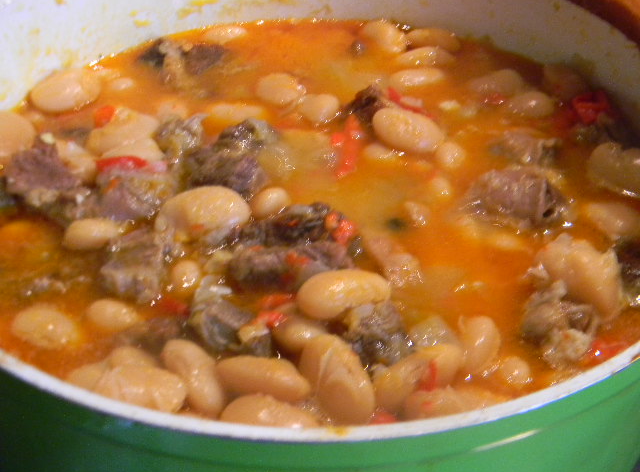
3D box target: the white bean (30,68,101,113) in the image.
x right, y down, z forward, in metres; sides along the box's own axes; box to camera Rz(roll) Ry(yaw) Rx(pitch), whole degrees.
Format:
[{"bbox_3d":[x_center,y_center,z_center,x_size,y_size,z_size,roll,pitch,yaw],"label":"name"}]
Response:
[{"bbox_3d":[-0.097,-0.056,0.397,0.028,0.014,0.016,-22,44,-25],"label":"white bean"}]

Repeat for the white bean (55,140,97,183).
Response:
[{"bbox_3d":[-0.078,-0.024,0.331,0.012,0.010,0.019,-26,45,-29],"label":"white bean"}]

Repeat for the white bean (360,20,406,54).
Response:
[{"bbox_3d":[0.024,-0.077,0.402,0.015,0.012,0.024,-22,43,-25],"label":"white bean"}]

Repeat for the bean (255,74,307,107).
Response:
[{"bbox_3d":[-0.016,-0.056,0.399,0.020,0.012,0.015,10,40,11],"label":"bean"}]

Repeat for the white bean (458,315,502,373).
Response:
[{"bbox_3d":[0.041,0.028,0.268,0.011,0.009,0.019,12,40,15],"label":"white bean"}]

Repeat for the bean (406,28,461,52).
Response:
[{"bbox_3d":[0.047,-0.081,0.428,0.023,0.011,0.014,12,41,14],"label":"bean"}]

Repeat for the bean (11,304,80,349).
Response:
[{"bbox_3d":[-0.071,0.024,0.270,0.020,0.011,0.013,13,41,16],"label":"bean"}]

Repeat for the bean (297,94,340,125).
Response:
[{"bbox_3d":[-0.001,-0.043,0.350,0.016,0.010,0.011,-11,40,-13],"label":"bean"}]

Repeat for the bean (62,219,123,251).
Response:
[{"bbox_3d":[-0.072,-0.001,0.328,0.021,0.011,0.013,-8,40,-10],"label":"bean"}]

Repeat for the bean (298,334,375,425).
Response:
[{"bbox_3d":[0.004,0.034,0.247,0.015,0.012,0.025,-18,57,-20],"label":"bean"}]

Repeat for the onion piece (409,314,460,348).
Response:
[{"bbox_3d":[0.031,0.028,0.283,0.012,0.007,0.015,-20,42,-24],"label":"onion piece"}]

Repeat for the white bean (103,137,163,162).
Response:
[{"bbox_3d":[-0.060,-0.026,0.334,0.022,0.011,0.013,-9,39,-11],"label":"white bean"}]

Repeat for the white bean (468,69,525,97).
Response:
[{"bbox_3d":[0.062,-0.054,0.364,0.021,0.010,0.011,-11,40,-13],"label":"white bean"}]

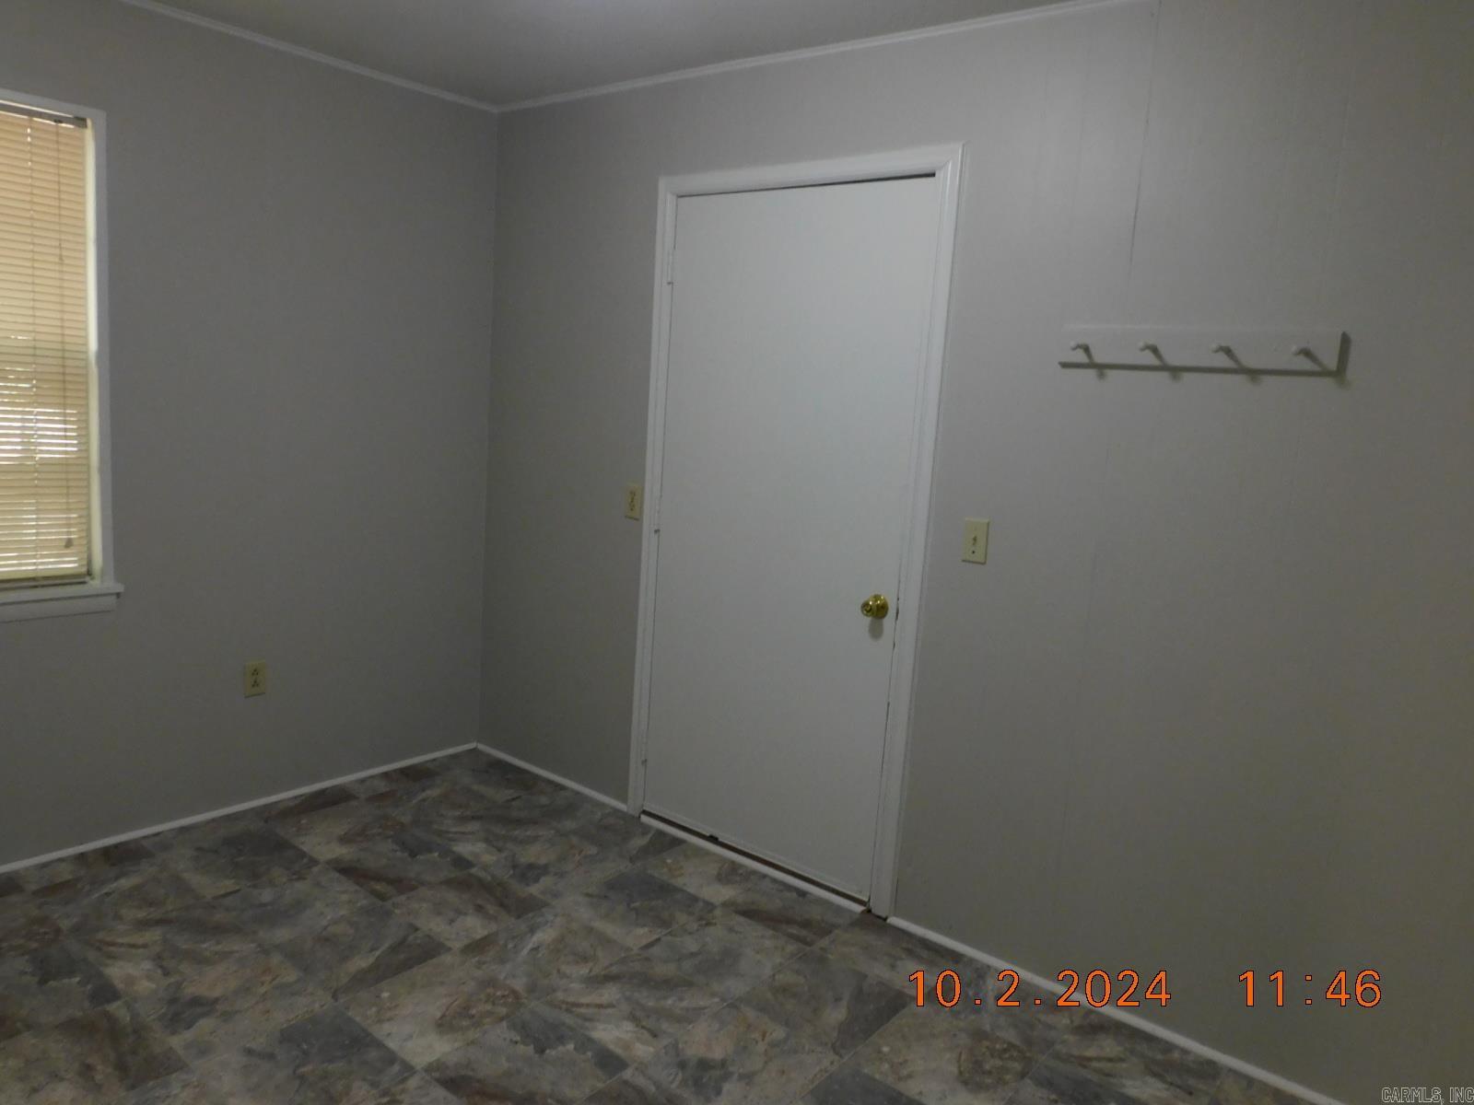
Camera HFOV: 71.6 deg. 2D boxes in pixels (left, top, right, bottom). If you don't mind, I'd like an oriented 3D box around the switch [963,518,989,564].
[{"bbox_3d":[0.623,-0.028,2.667,0.069,0.115,0.014,11,11,38],"label":"switch"}]

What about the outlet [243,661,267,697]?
[{"bbox_3d":[-1.565,0.411,3.324,0.010,0.115,0.069,11,11,38],"label":"outlet"}]

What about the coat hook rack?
[{"bbox_3d":[1.002,-0.458,2.278,0.600,0.087,0.081,11,11,38],"label":"coat hook rack"}]

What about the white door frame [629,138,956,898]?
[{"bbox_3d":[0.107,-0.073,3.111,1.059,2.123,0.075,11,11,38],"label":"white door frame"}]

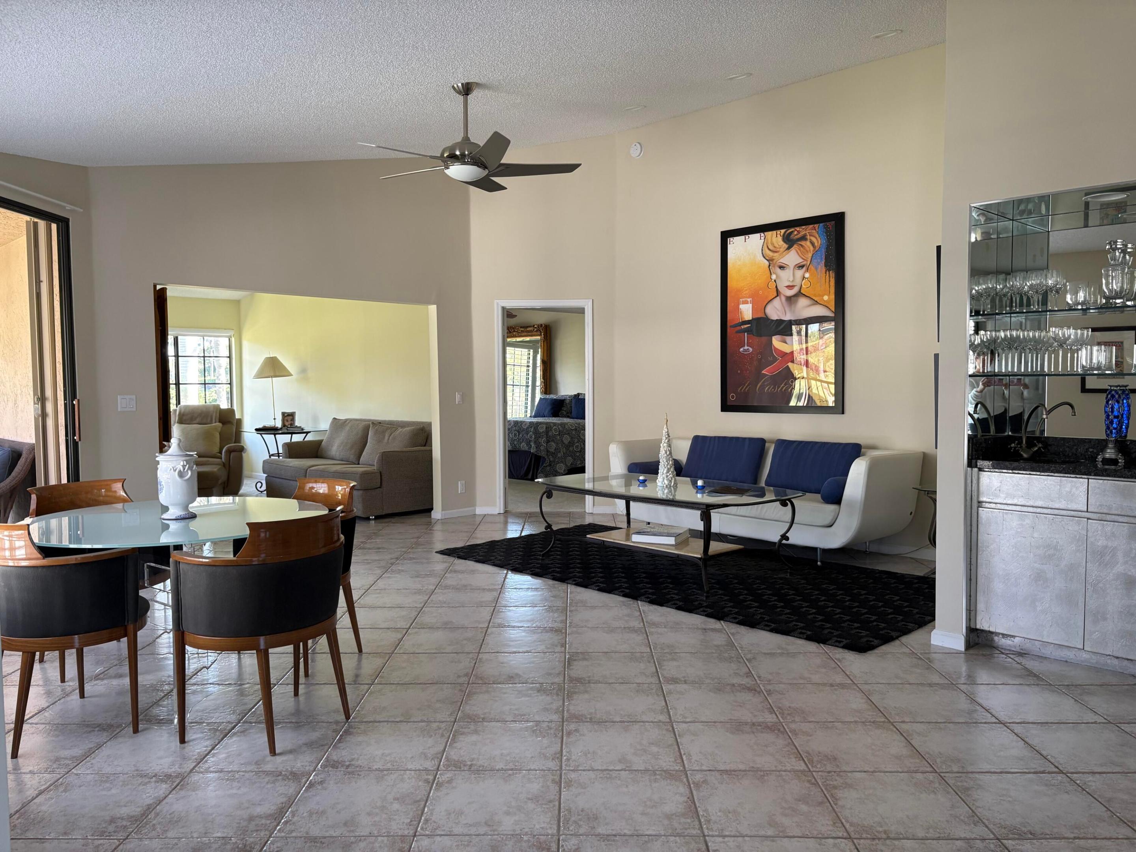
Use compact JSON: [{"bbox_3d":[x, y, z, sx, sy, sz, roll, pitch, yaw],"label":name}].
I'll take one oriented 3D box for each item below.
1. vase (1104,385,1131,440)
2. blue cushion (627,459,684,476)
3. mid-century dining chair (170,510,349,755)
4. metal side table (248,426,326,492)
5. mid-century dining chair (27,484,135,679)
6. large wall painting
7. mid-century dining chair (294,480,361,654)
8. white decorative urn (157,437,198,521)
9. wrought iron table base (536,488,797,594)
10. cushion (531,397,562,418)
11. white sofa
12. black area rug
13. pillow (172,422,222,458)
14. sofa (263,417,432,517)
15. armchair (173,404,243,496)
[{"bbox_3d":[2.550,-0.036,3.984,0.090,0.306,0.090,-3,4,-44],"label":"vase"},{"bbox_3d":[0.763,0.406,7.480,0.540,0.190,0.190,-3,4,-44],"label":"blue cushion"},{"bbox_3d":[-1.133,0.721,3.202,0.510,0.815,0.575,1,3,29],"label":"mid-century dining chair"},{"bbox_3d":[-3.329,0.430,10.033,1.000,0.757,1.000,-1,3,-18],"label":"metal side table"},{"bbox_3d":[-2.200,0.688,4.029,0.525,0.820,0.600,1,3,29],"label":"mid-century dining chair"},{"bbox_3d":[1.727,-0.880,6.981,0.040,1.551,1.155,-3,4,-44],"label":"large wall painting"},{"bbox_3d":[-1.276,0.681,4.001,0.575,0.815,0.510,2,4,38],"label":"mid-century dining chair"},{"bbox_3d":[-1.564,0.210,3.430,0.158,0.329,0.165,-3,4,-45],"label":"white decorative urn"},{"bbox_3d":[0.621,0.727,5.924,0.870,0.520,1.570,-3,4,-44],"label":"wrought iron table base"},{"bbox_3d":[-0.307,-0.267,12.853,0.470,0.350,0.150,3,-22,45],"label":"cushion"},{"bbox_3d":[1.474,0.557,6.829,0.789,0.800,2.404,-3,4,-44],"label":"white sofa"},{"bbox_3d":[0.836,0.994,5.966,1.810,0.012,3.525,-3,4,-44],"label":"black area rug"},{"bbox_3d":[-4.422,0.168,10.170,0.550,0.400,0.150,0,-12,-5],"label":"pillow"},{"bbox_3d":[-2.297,0.388,8.950,1.900,0.910,0.950,3,4,44],"label":"sofa"},{"bbox_3d":[-4.329,0.271,10.186,0.950,1.030,0.970,-1,3,-19],"label":"armchair"}]

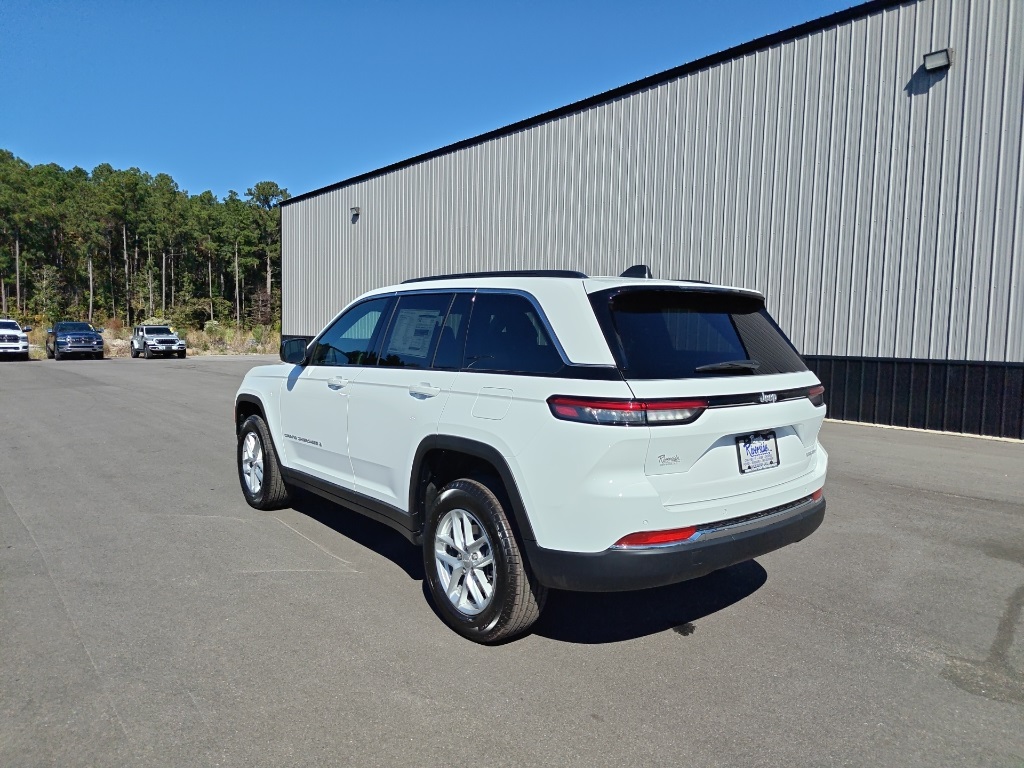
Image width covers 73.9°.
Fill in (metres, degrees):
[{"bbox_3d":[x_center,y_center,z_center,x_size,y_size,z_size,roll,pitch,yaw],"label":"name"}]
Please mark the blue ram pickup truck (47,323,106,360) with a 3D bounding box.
[{"bbox_3d":[-23.167,-2.281,36.022,2.085,1.970,5.920,-2,5,-40],"label":"blue ram pickup truck"}]

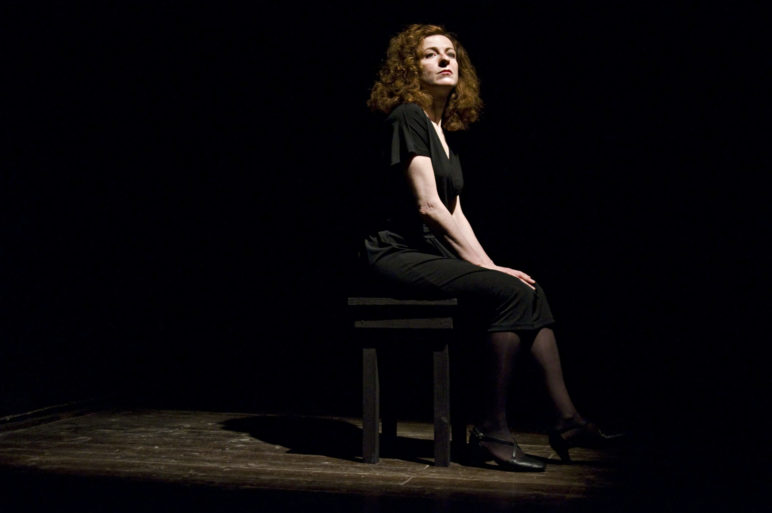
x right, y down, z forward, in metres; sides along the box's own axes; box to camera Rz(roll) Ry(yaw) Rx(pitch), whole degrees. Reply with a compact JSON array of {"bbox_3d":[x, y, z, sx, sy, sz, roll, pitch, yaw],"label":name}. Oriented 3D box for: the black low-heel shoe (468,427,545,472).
[{"bbox_3d":[0.360,0.573,3.265,0.245,0.125,0.085,0,-1,21],"label":"black low-heel shoe"}]

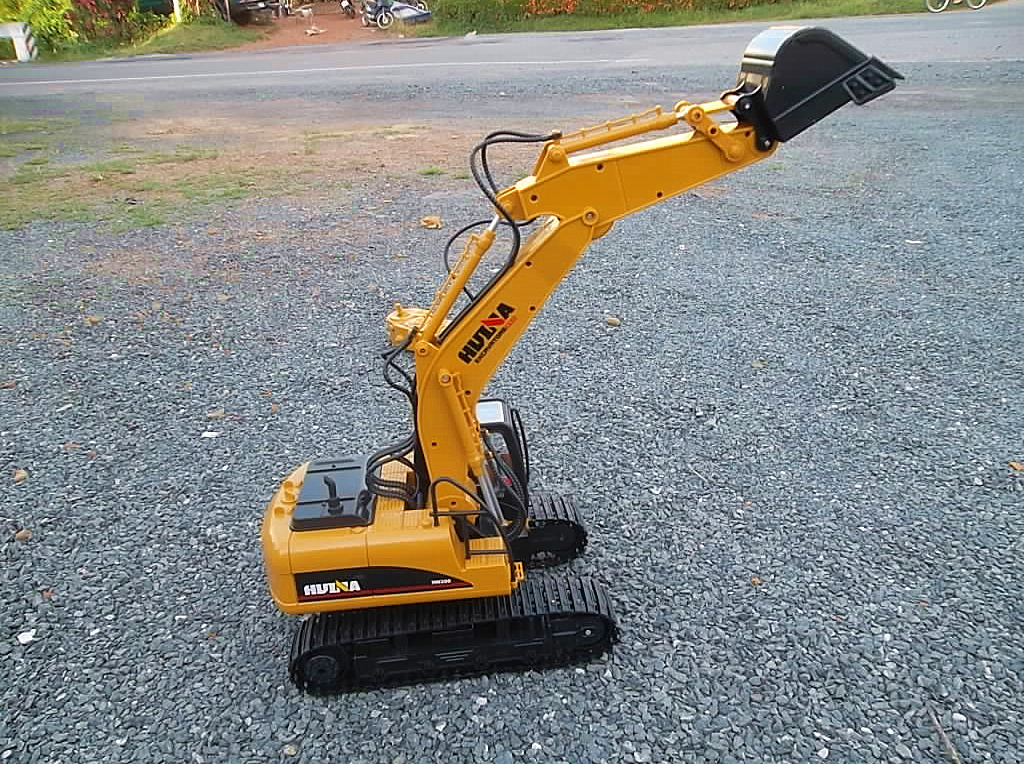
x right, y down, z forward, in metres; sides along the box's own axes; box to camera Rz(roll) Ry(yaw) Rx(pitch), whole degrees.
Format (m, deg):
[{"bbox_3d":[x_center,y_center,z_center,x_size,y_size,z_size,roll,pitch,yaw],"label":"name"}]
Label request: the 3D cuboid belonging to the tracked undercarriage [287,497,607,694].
[{"bbox_3d":[-0.055,0.186,0.733,0.270,0.057,0.176,-5,25,-5],"label":"tracked undercarriage"}]

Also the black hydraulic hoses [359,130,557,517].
[{"bbox_3d":[-0.046,-0.037,0.653,0.182,0.320,0.058,-5,25,-1],"label":"black hydraulic hoses"}]

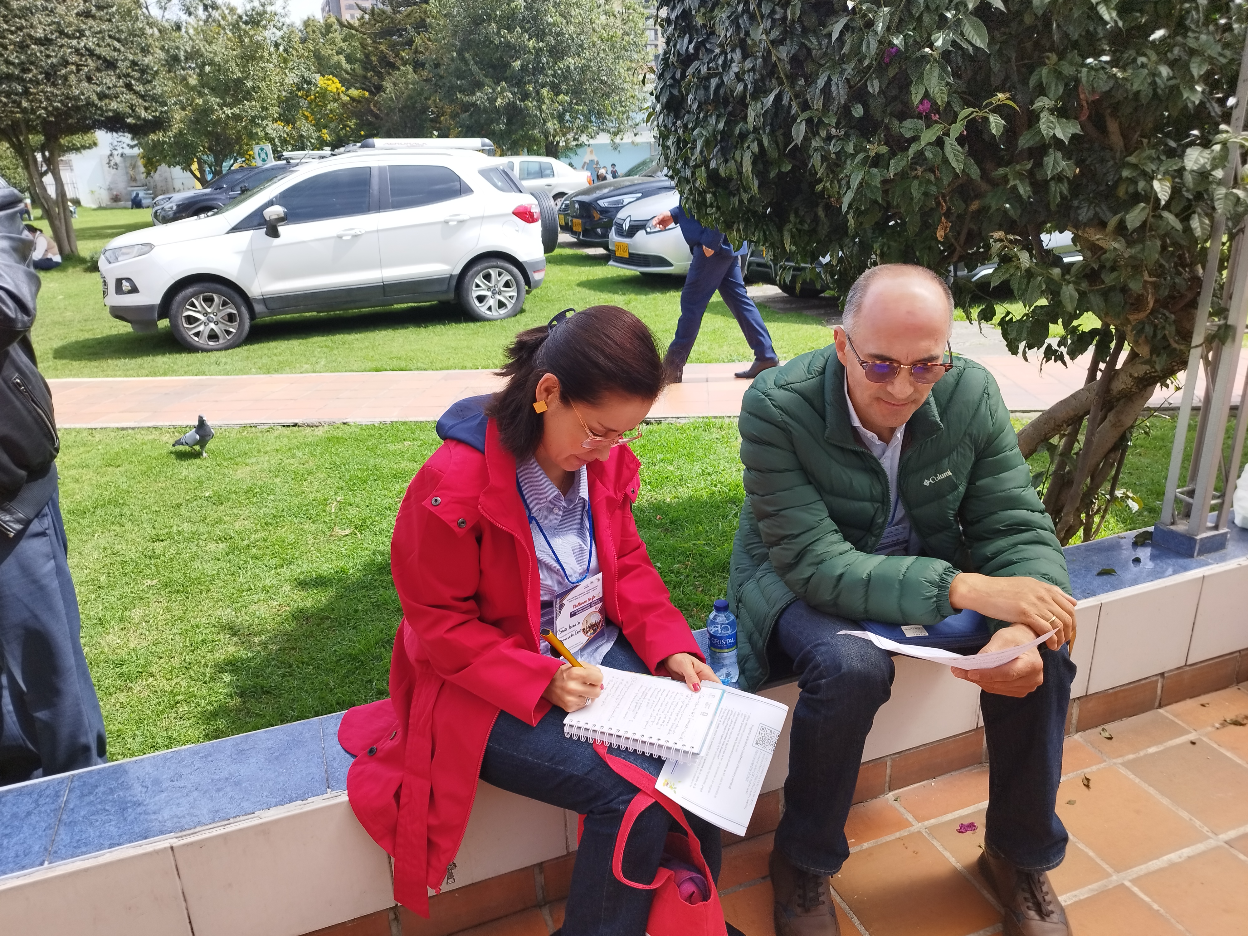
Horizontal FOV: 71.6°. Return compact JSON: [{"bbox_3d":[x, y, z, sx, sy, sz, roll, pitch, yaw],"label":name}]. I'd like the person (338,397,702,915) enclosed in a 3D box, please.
[{"bbox_3d":[-0.109,0.334,1.463,0.520,1.180,0.760,-19,25,-39],"label":"person"}]

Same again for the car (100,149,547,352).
[{"bbox_3d":[-2.752,-2.236,8.539,4.170,1.680,1.800,-10,21,-20],"label":"car"}]

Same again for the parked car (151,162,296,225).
[{"bbox_3d":[-7.812,-5.741,18.656,4.350,1.660,1.820,-17,25,-36],"label":"parked car"}]

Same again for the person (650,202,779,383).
[{"bbox_3d":[0.599,-1.435,5.706,0.750,1.720,0.520,-1,20,4],"label":"person"}]

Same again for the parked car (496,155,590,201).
[{"bbox_3d":[-2.934,-6.941,21.758,4.280,1.500,1.740,-10,21,-22],"label":"parked car"}]

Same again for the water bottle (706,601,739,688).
[{"bbox_3d":[0.202,0.352,1.777,0.061,0.167,0.061,-2,20,1],"label":"water bottle"}]

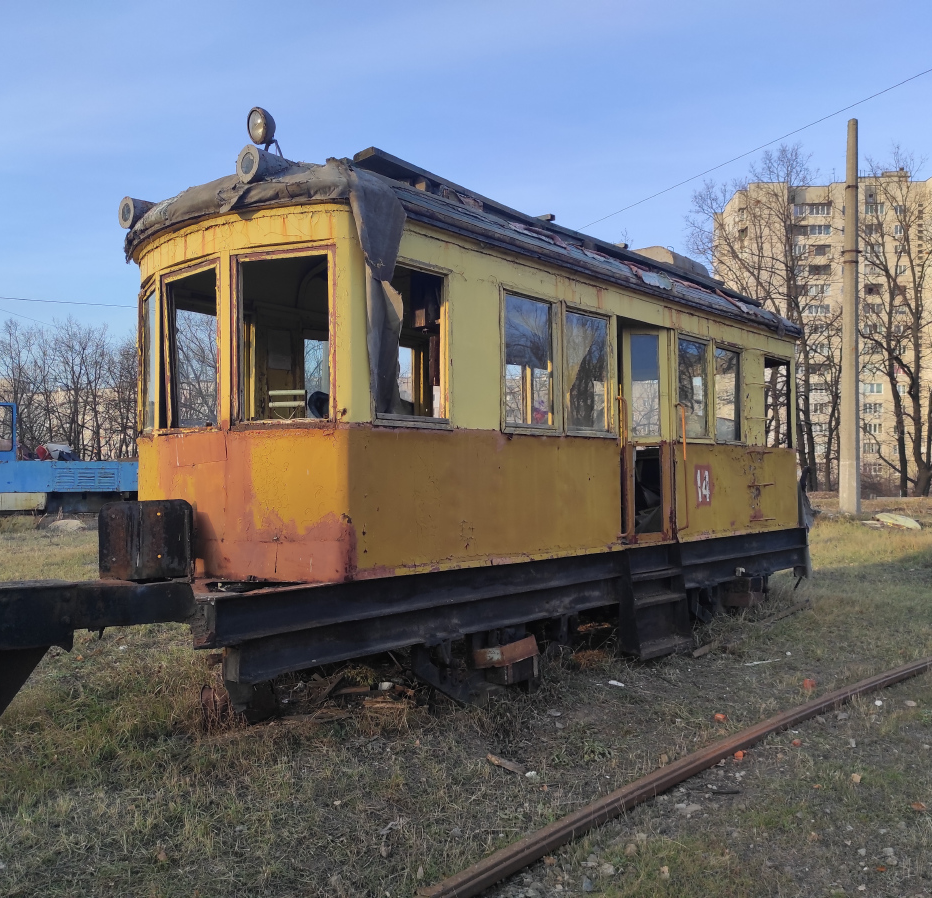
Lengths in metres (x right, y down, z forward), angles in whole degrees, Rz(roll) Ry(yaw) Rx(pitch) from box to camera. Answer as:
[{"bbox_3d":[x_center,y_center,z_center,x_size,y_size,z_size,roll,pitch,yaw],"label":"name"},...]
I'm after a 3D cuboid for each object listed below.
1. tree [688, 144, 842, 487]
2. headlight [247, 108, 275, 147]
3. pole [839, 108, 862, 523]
[{"bbox_3d":[14.871,-6.529,43.000,7.600,17.180,7.000,1,-1,0],"label":"tree"},{"bbox_3d":[-1.477,-2.328,6.250,0.265,0.270,0.180,0,11,42],"label":"headlight"},{"bbox_3d":[9.803,-3.366,22.000,0.510,10.030,0.510,1,-1,0],"label":"pole"}]

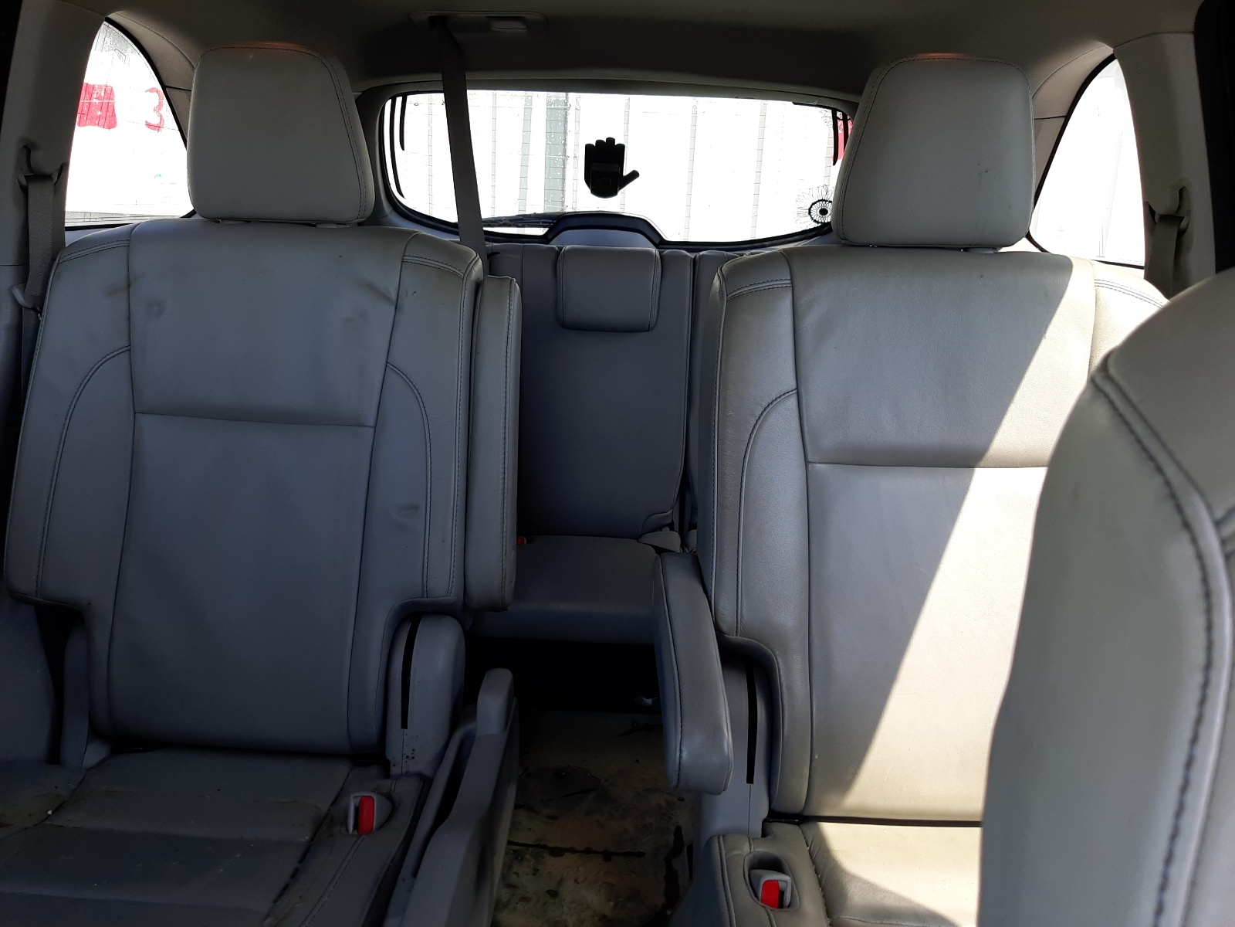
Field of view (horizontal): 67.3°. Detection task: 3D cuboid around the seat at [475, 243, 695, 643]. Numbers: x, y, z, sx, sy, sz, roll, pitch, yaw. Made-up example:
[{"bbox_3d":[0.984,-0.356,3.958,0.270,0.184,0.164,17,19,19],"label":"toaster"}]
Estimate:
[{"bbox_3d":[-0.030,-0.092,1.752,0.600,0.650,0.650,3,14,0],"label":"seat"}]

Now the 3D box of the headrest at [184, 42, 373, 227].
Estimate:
[{"bbox_3d":[-0.418,-0.408,1.160,0.218,0.205,0.115,3,2,0],"label":"headrest"}]

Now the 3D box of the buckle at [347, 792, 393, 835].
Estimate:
[{"bbox_3d":[-0.251,0.357,0.945,0.042,0.045,0.043,3,14,0],"label":"buckle"}]

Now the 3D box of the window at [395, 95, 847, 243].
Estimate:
[{"bbox_3d":[-0.001,-0.701,2.200,1.100,0.410,0.080,3,42,0],"label":"window"}]

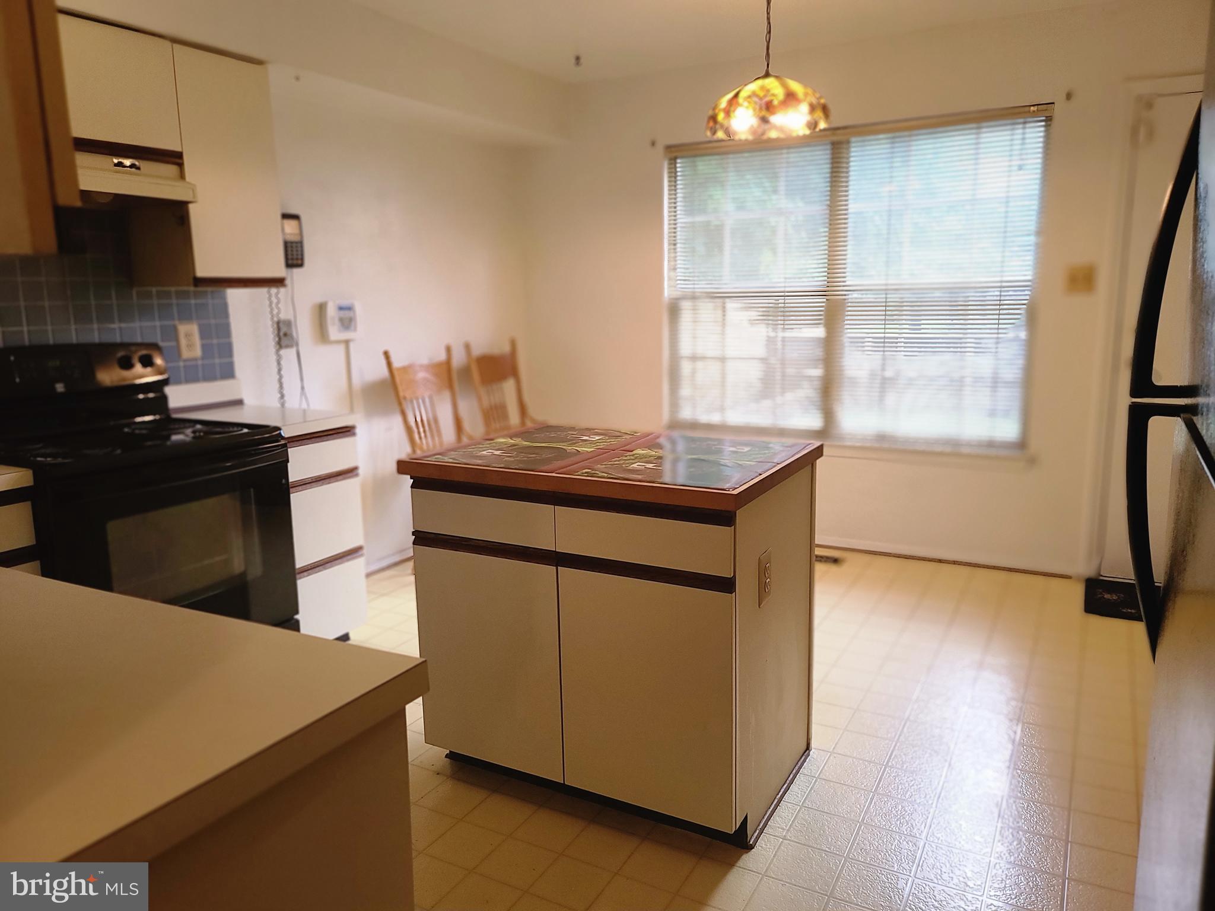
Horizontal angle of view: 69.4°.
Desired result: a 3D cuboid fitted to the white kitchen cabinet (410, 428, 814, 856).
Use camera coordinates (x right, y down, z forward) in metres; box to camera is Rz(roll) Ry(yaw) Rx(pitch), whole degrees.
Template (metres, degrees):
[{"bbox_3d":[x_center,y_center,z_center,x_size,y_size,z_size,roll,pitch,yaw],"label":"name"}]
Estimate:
[{"bbox_3d":[0.034,0.431,2.428,0.940,0.895,0.705,5,12,28],"label":"white kitchen cabinet"}]

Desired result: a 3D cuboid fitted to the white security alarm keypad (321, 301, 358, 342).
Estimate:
[{"bbox_3d":[-1.198,-0.596,3.920,0.045,0.171,0.171,5,12,28],"label":"white security alarm keypad"}]

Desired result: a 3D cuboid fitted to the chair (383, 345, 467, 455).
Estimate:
[{"bbox_3d":[-0.677,0.031,4.205,0.550,1.072,0.500,5,12,28],"label":"chair"}]

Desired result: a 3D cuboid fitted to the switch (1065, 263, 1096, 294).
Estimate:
[{"bbox_3d":[2.068,-0.772,3.838,0.115,0.121,0.012,5,12,28],"label":"switch"}]

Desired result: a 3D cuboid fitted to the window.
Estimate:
[{"bbox_3d":[1.123,-0.829,4.313,1.808,1.519,0.052,5,12,28],"label":"window"}]

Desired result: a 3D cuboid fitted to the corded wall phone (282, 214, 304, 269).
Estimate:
[{"bbox_3d":[-1.324,-0.892,3.651,0.054,0.215,0.099,5,12,28],"label":"corded wall phone"}]

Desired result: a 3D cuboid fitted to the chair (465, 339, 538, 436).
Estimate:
[{"bbox_3d":[-0.386,-0.067,4.698,0.550,1.080,0.500,4,11,24],"label":"chair"}]

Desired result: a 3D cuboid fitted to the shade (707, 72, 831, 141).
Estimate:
[{"bbox_3d":[0.543,-1.189,2.970,0.419,0.195,0.419,5,12,28],"label":"shade"}]

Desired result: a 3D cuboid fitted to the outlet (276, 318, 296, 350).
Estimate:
[{"bbox_3d":[-1.351,-0.510,3.695,0.019,0.117,0.071,5,12,28],"label":"outlet"}]

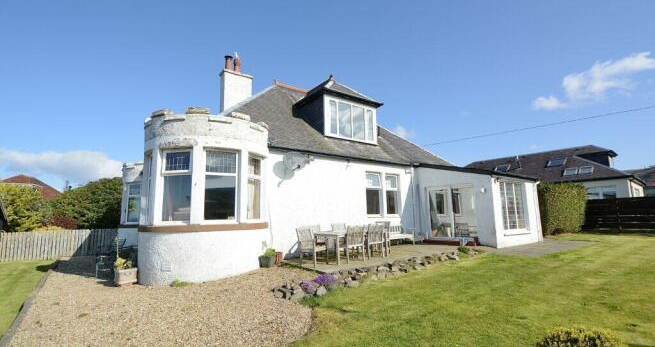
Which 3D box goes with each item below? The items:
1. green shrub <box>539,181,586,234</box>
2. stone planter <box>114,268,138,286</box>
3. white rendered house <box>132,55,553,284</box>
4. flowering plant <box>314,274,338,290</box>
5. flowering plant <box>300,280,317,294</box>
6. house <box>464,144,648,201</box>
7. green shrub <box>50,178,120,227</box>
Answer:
[{"bbox_3d":[12.221,1.925,14.610,3.645,2.610,1.872,5,-10,-34],"label":"green shrub"},{"bbox_3d":[-4.049,2.057,5.534,0.335,0.291,0.305,5,-10,-34],"label":"stone planter"},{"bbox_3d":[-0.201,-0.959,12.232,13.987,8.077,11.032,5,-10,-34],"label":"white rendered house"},{"bbox_3d":[-0.057,2.083,5.294,0.433,0.217,0.374,5,-10,-34],"label":"flowering plant"},{"bbox_3d":[-0.349,2.071,4.936,0.286,0.187,0.286,5,-10,-34],"label":"flowering plant"},{"bbox_3d":[15.617,1.456,22.703,8.077,5.910,13.790,6,-11,-38],"label":"house"},{"bbox_3d":[-10.908,1.790,12.698,3.054,3.152,2.561,5,-10,-34],"label":"green shrub"}]

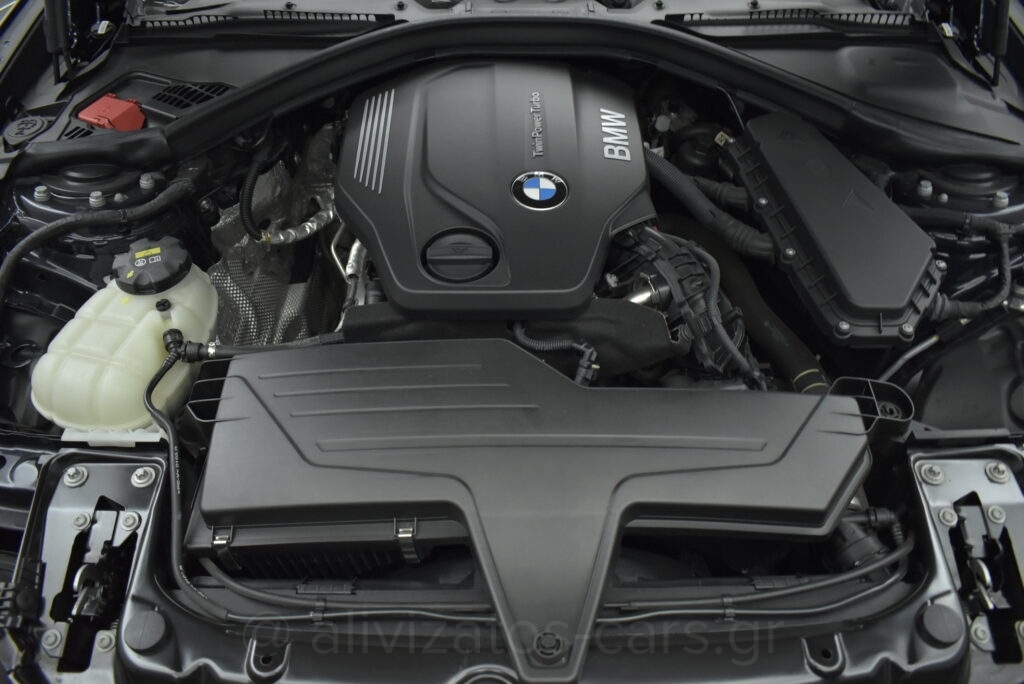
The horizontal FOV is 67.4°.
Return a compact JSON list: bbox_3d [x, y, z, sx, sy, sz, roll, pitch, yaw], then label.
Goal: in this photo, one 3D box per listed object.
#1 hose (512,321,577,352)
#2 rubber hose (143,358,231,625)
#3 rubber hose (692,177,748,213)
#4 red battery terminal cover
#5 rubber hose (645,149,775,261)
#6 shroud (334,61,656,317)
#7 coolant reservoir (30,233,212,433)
[{"bbox_3d":[0.039,-0.007,0.857,0.075,0.030,0.032,0,47,0],"label":"hose"},{"bbox_3d":[-0.320,0.136,0.748,0.055,0.042,0.255,-16,71,-14],"label":"rubber hose"},{"bbox_3d":[0.271,-0.195,0.996,0.075,0.034,0.034,20,50,17],"label":"rubber hose"},{"bbox_3d":[-0.522,-0.294,1.016,0.080,0.036,0.060,18,50,16],"label":"red battery terminal cover"},{"bbox_3d":[0.249,-0.177,0.985,0.043,0.045,0.215,-32,55,-27],"label":"rubber hose"},{"bbox_3d":[-0.013,-0.193,0.996,0.405,0.100,0.425,0,53,0],"label":"shroud"},{"bbox_3d":[-0.410,0.001,0.817,0.192,0.170,0.165,0,47,0],"label":"coolant reservoir"}]

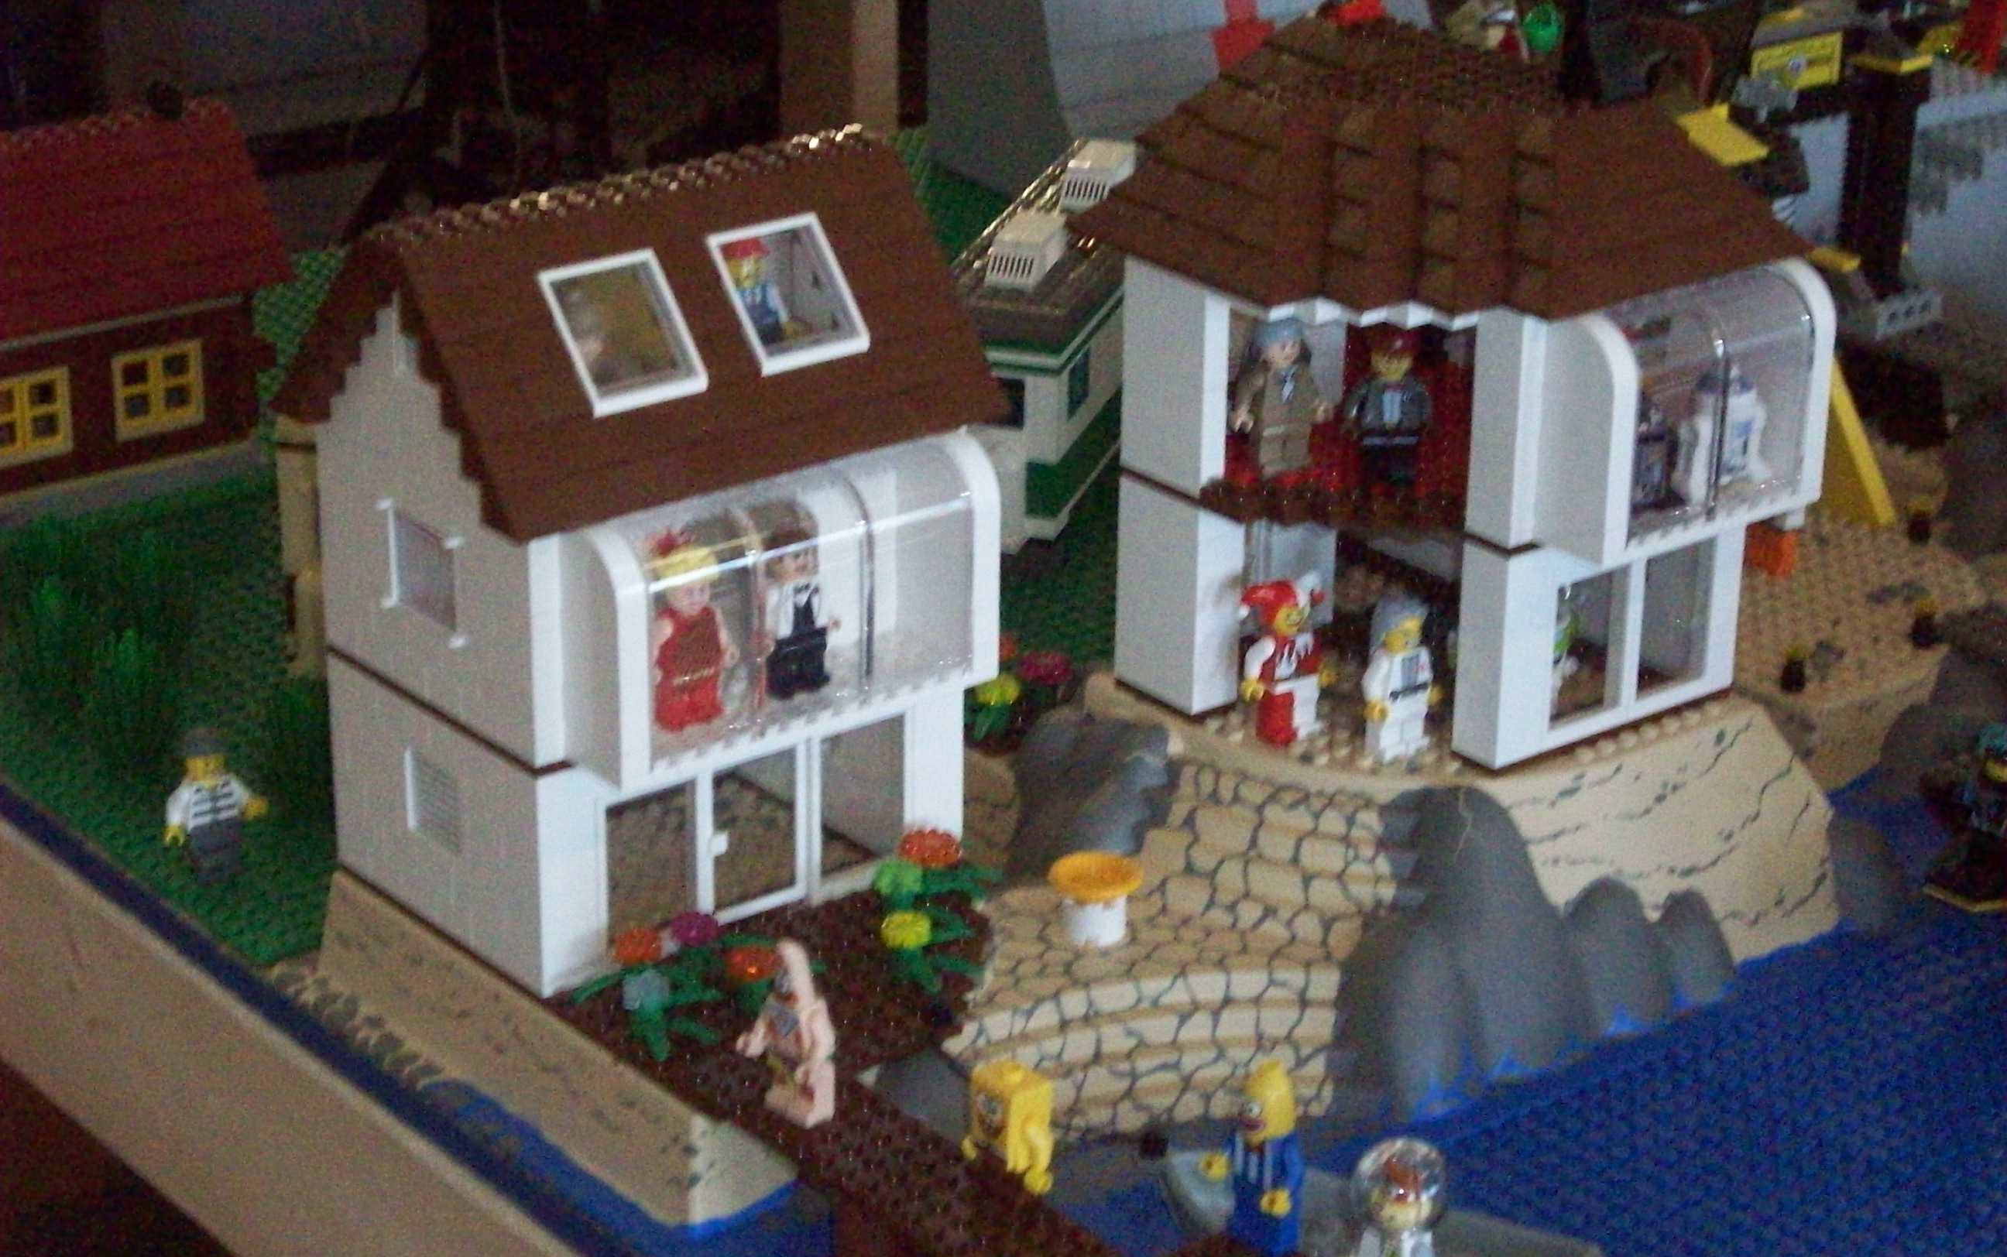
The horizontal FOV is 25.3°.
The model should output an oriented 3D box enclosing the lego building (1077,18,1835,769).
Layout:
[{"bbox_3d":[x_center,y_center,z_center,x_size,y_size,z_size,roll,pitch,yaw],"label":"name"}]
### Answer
[{"bbox_3d":[0.119,-0.062,1.154,0.144,0.170,0.136,-16,28,-36],"label":"lego building"}]

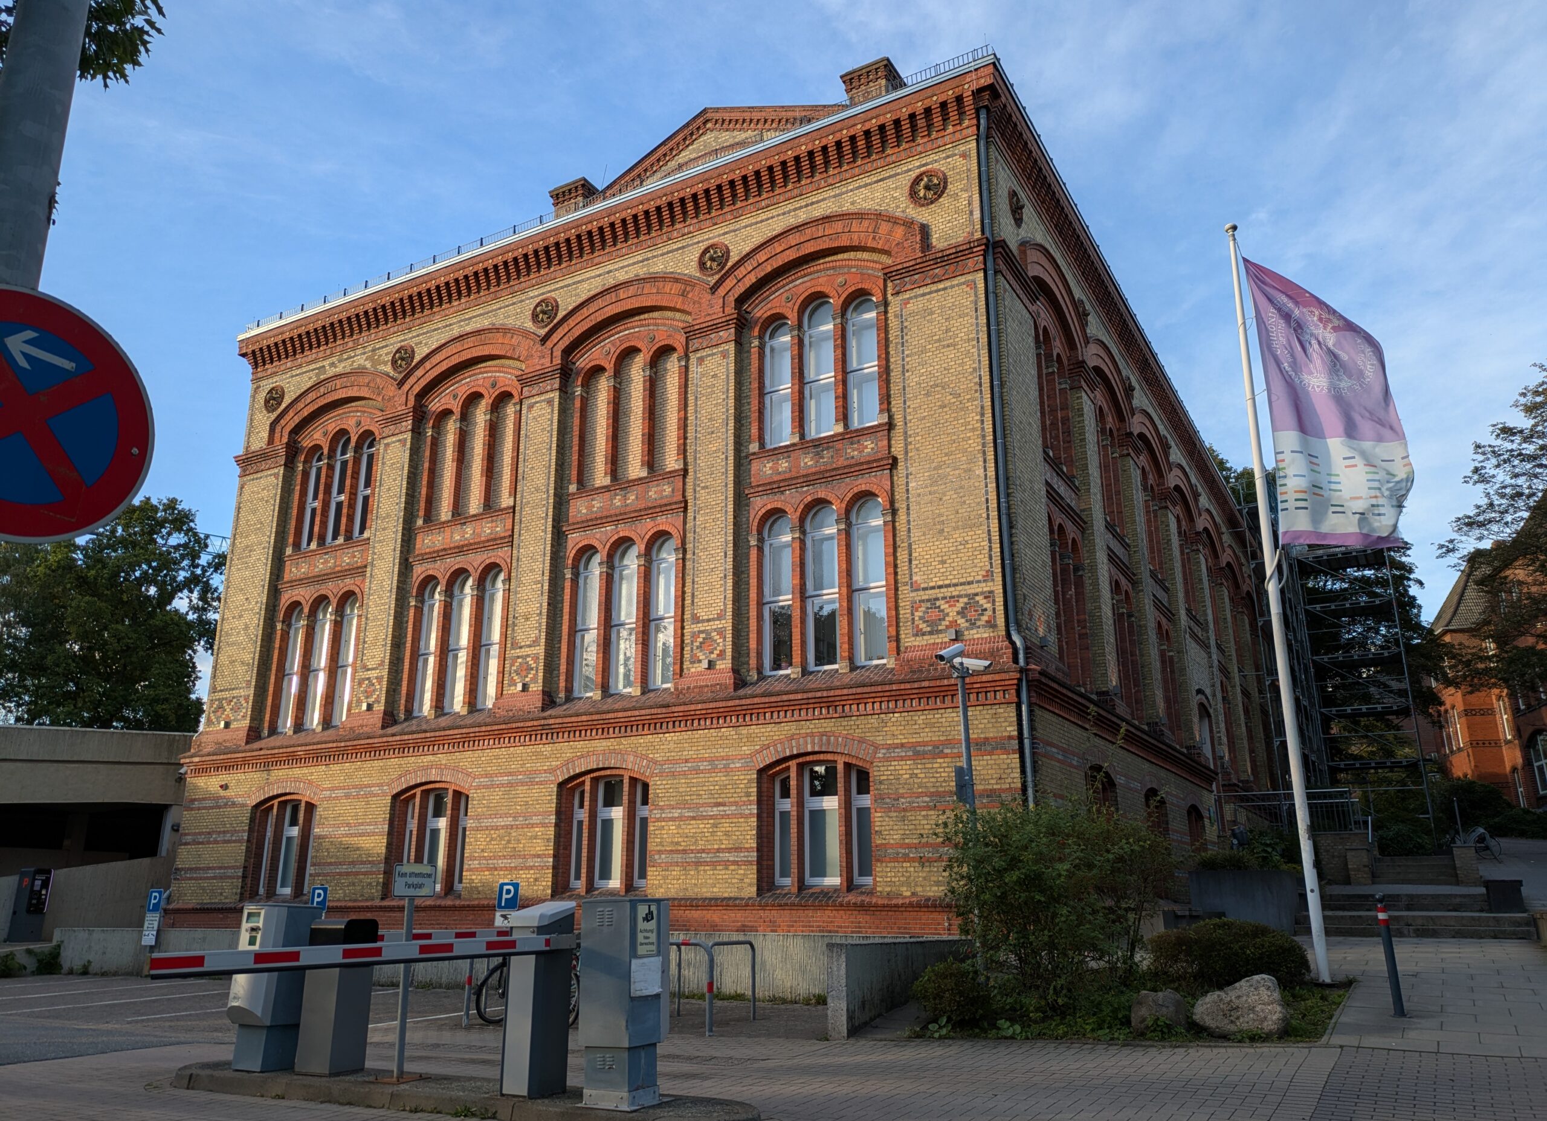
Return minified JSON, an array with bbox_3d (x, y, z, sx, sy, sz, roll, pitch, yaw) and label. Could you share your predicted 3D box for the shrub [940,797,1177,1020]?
[{"bbox_3d":[3.079,3.742,12.207,2.350,2.080,2.050,-10,-20,28],"label":"shrub"}]

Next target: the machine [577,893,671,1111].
[{"bbox_3d":[-0.906,2.734,6.978,0.390,1.180,0.490,-10,-19,28],"label":"machine"}]

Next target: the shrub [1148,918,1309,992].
[{"bbox_3d":[4.611,3.992,11.325,1.520,0.680,1.250,-7,-18,20],"label":"shrub"}]

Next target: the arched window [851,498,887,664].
[{"bbox_3d":[1.866,0.347,21.148,0.780,3.280,0.170,-10,-20,28],"label":"arched window"}]

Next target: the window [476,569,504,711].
[{"bbox_3d":[-5.502,1.494,21.933,0.620,2.850,0.200,-9,-19,28],"label":"window"}]

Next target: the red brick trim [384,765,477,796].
[{"bbox_3d":[-7.473,4.800,24.451,2.740,0.630,0.180,-10,-20,28],"label":"red brick trim"}]

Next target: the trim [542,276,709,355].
[{"bbox_3d":[-3.307,-5.533,25.350,4.660,1.250,0.450,-10,-19,28],"label":"trim"}]

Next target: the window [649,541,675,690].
[{"bbox_3d":[-2.302,1.041,23.686,0.800,3.330,0.250,-10,-19,28],"label":"window"}]

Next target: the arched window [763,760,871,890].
[{"bbox_3d":[0.789,4.629,19.670,2.250,2.280,0.320,-10,-19,28],"label":"arched window"}]

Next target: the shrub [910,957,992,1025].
[{"bbox_3d":[1.653,4.026,10.400,0.760,0.660,0.740,-10,-19,28],"label":"shrub"}]

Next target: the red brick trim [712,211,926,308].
[{"bbox_3d":[0.805,-6.179,22.919,4.850,1.400,0.420,-10,-20,28],"label":"red brick trim"}]

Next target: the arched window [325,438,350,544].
[{"bbox_3d":[-9.849,-1.669,25.458,0.640,2.620,0.200,-9,-19,28],"label":"arched window"}]

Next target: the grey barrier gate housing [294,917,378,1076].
[{"bbox_3d":[-3.545,3.535,9.107,0.353,1.170,0.384,-7,-18,23],"label":"grey barrier gate housing"}]

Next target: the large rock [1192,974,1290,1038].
[{"bbox_3d":[3.676,3.514,8.784,0.780,0.520,0.520,-7,-18,20],"label":"large rock"}]

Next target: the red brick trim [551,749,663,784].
[{"bbox_3d":[-3.296,4.069,22.182,2.720,0.650,0.180,-10,-20,28],"label":"red brick trim"}]

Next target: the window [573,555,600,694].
[{"bbox_3d":[-3.970,1.348,24.346,0.780,3.280,0.170,-10,-20,28],"label":"window"}]

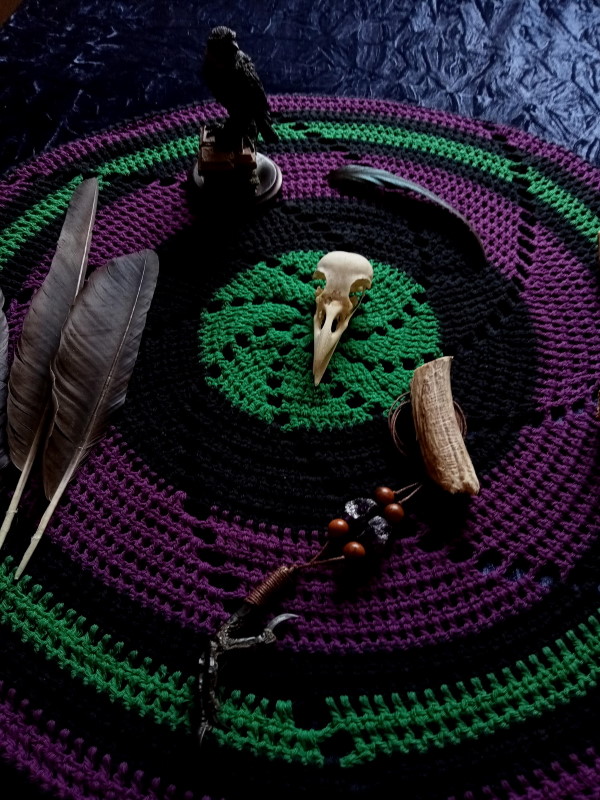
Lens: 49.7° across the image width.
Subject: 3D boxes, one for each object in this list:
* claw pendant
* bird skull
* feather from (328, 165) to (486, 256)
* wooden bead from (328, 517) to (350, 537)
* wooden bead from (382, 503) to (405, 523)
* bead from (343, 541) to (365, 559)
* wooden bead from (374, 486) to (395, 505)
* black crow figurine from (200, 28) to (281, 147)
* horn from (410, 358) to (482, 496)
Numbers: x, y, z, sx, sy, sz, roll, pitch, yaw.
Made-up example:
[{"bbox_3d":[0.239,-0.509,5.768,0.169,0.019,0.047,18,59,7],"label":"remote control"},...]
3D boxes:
[{"bbox_3d":[-0.022,0.101,0.269,0.029,0.017,0.080,29,58,18],"label":"claw pendant"},{"bbox_3d":[0.018,-0.051,0.371,0.036,0.031,0.089,9,59,5],"label":"bird skull"},{"bbox_3d":[0.076,-0.138,0.444,0.131,0.020,0.027,30,58,19],"label":"feather"},{"bbox_3d":[0.018,0.060,0.302,0.010,0.010,0.010,1,54,-1],"label":"wooden bead"},{"bbox_3d":[0.045,0.054,0.308,0.010,0.010,0.010,1,54,-1],"label":"wooden bead"},{"bbox_3d":[0.025,0.069,0.296,0.010,0.010,0.010,1,54,-1],"label":"bead"},{"bbox_3d":[0.041,0.046,0.313,0.010,0.010,0.010,1,54,-1],"label":"wooden bead"},{"bbox_3d":[-0.041,-0.201,0.416,0.046,0.072,0.027,-29,60,-21],"label":"black crow figurine"},{"bbox_3d":[0.074,0.013,0.331,0.027,0.023,0.075,-5,54,-6],"label":"horn"}]

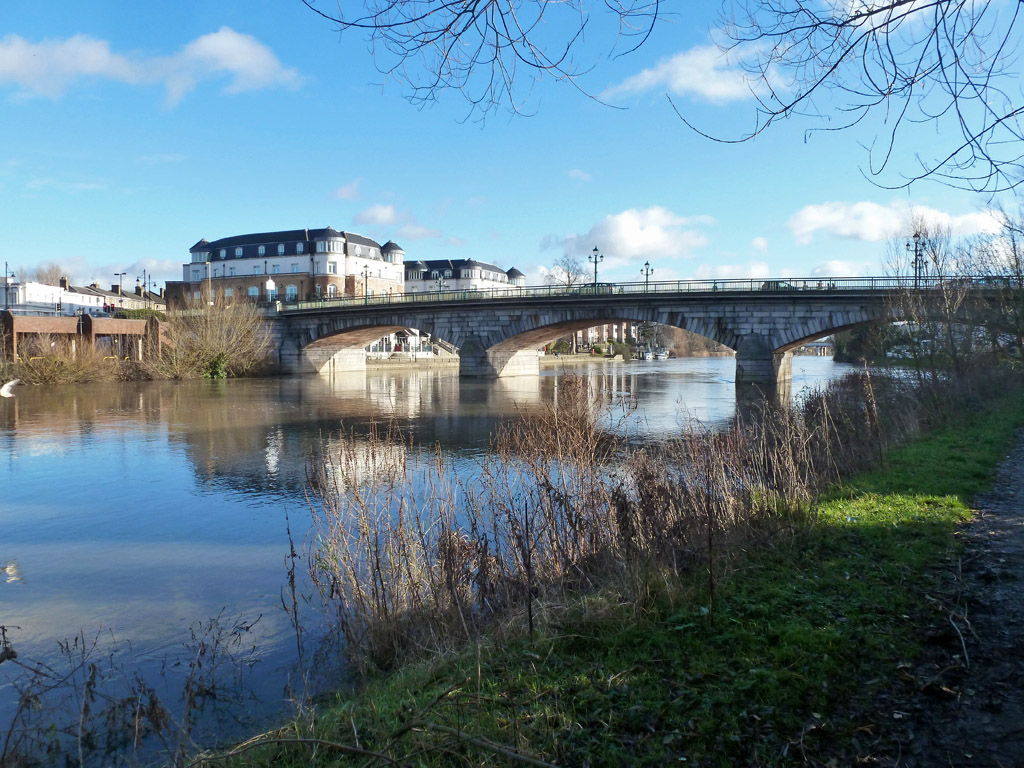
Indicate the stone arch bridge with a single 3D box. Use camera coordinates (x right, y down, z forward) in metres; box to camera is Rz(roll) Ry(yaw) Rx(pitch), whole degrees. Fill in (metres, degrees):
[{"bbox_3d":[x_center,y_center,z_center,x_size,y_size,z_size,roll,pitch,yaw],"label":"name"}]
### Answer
[{"bbox_3d":[9.715,-4.448,70.292,75.000,8.300,13.400,2,3,28],"label":"stone arch bridge"}]

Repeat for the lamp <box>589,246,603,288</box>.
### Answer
[{"bbox_3d":[7.033,-9.354,64.172,1.400,4.200,0.500,2,3,28],"label":"lamp"}]

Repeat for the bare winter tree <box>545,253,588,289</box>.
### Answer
[{"bbox_3d":[11.957,-17.207,165.380,10.500,21.560,10.000,0,3,4],"label":"bare winter tree"}]

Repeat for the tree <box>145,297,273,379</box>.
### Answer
[{"bbox_3d":[-27.948,-4.274,70.882,10.700,7.500,8.300,-1,3,-21],"label":"tree"}]

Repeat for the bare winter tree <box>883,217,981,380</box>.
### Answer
[{"bbox_3d":[23.175,-4.575,42.330,4.700,8.770,4.500,2,3,29],"label":"bare winter tree"}]

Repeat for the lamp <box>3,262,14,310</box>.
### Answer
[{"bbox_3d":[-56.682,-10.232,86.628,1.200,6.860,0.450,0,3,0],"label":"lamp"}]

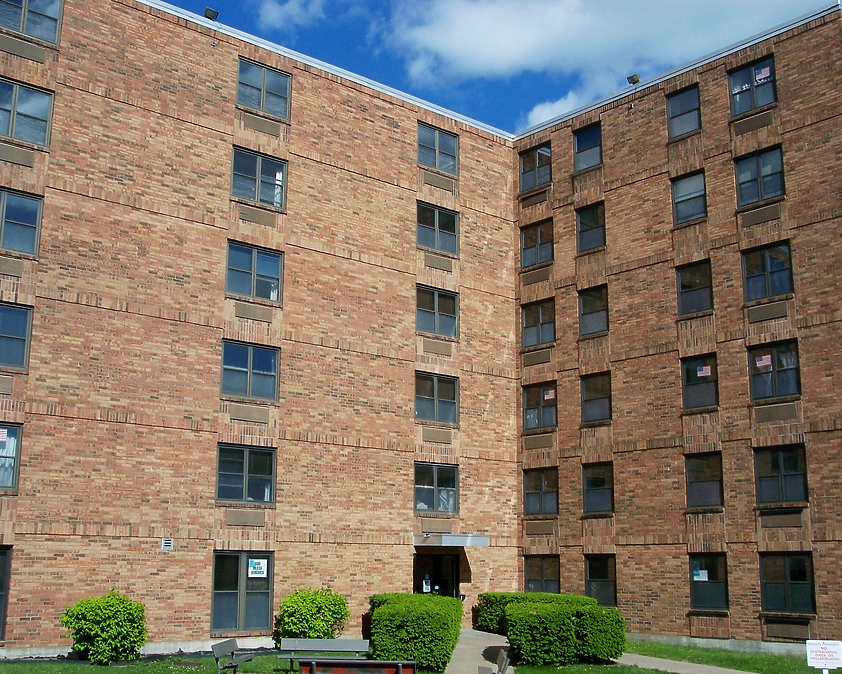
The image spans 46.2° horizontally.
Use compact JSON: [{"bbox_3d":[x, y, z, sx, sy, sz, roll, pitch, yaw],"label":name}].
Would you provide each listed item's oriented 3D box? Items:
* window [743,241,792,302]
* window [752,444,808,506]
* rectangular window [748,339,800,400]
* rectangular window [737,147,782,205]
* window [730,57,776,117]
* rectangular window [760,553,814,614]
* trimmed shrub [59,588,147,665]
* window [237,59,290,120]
[{"bbox_3d":[8.985,-1.682,25.510,0.120,1.420,1.400,11,-16,-40],"label":"window"},{"bbox_3d":[8.917,3.400,24.484,0.120,1.440,1.390,11,-16,-39],"label":"window"},{"bbox_3d":[8.904,0.859,24.924,0.150,1.452,1.405,11,-16,-40],"label":"rectangular window"},{"bbox_3d":[8.974,-4.236,26.156,0.120,1.440,1.390,11,-16,-39],"label":"rectangular window"},{"bbox_3d":[8.949,-6.744,26.720,0.140,1.452,1.391,11,-16,-40],"label":"window"},{"bbox_3d":[8.842,5.932,23.879,0.140,1.452,1.391,11,-16,-40],"label":"rectangular window"},{"bbox_3d":[-6.665,6.077,20.729,1.750,1.570,1.600,11,-16,-40],"label":"trimmed shrub"},{"bbox_3d":[-4.273,-6.797,27.111,1.696,1.452,0.140,11,-16,-40],"label":"window"}]

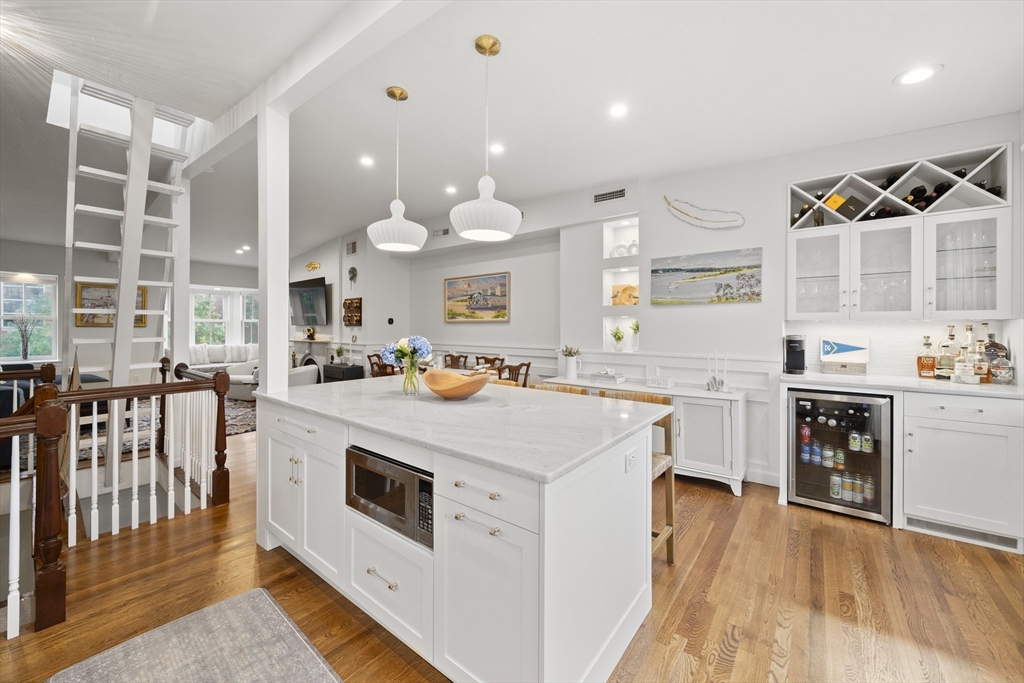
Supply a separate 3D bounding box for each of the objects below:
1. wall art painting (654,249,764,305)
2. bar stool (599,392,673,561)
[{"bbox_3d":[1.720,-0.562,3.337,0.905,0.457,0.035,1,2,37],"label":"wall art painting"},{"bbox_3d":[0.598,0.780,2.028,0.430,0.940,0.460,1,2,37],"label":"bar stool"}]

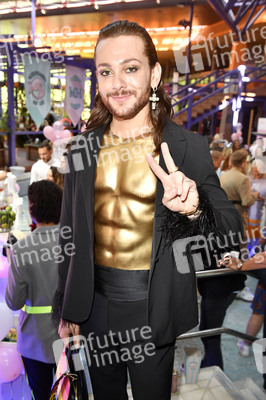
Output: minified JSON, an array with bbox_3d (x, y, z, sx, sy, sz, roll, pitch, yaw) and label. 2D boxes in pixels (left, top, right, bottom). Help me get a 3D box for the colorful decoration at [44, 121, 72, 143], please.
[{"bbox_3d":[-1.062,-0.964,5.000,0.420,0.310,0.360,4,11,6],"label":"colorful decoration"}]

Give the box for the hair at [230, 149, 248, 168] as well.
[{"bbox_3d":[1.124,-0.438,3.750,0.170,0.200,0.200,13,15,42],"label":"hair"}]

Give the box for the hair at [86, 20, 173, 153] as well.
[{"bbox_3d":[-0.009,-0.299,0.945,0.230,0.320,0.220,7,11,20],"label":"hair"}]

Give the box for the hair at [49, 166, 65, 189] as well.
[{"bbox_3d":[-0.688,-0.184,3.350,0.220,0.270,0.190,0,11,-15],"label":"hair"}]

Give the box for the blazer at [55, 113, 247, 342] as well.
[{"bbox_3d":[0.048,0.098,1.100,0.560,0.720,0.380,7,12,22],"label":"blazer"}]

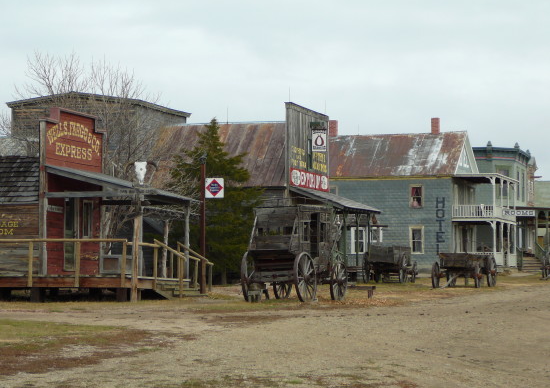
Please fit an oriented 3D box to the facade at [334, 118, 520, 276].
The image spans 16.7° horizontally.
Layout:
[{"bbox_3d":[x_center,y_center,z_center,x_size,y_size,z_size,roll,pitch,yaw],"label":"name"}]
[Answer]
[{"bbox_3d":[8.840,0.220,125.400,13.200,9.900,9.200,0,-2,16],"label":"facade"}]

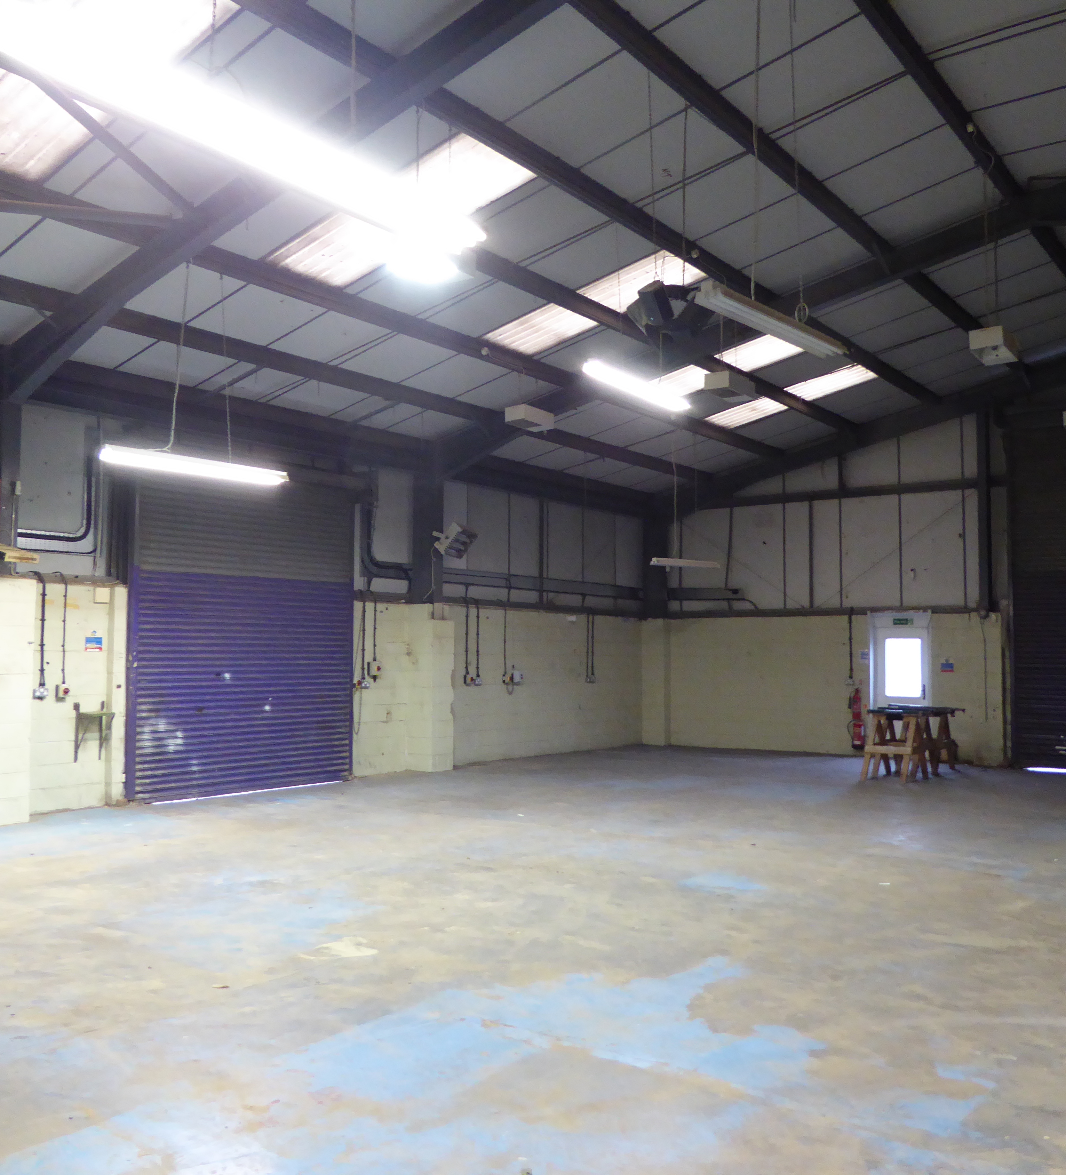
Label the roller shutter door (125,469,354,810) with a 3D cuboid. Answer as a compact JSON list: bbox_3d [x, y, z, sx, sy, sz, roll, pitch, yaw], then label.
[{"bbox_3d":[-3.249,0.507,13.104,0.160,3.680,3.130,-2,-4,37],"label":"roller shutter door"}]

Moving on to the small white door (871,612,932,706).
[{"bbox_3d":[5.775,1.551,17.745,0.930,2.270,0.220,-2,-4,37],"label":"small white door"}]

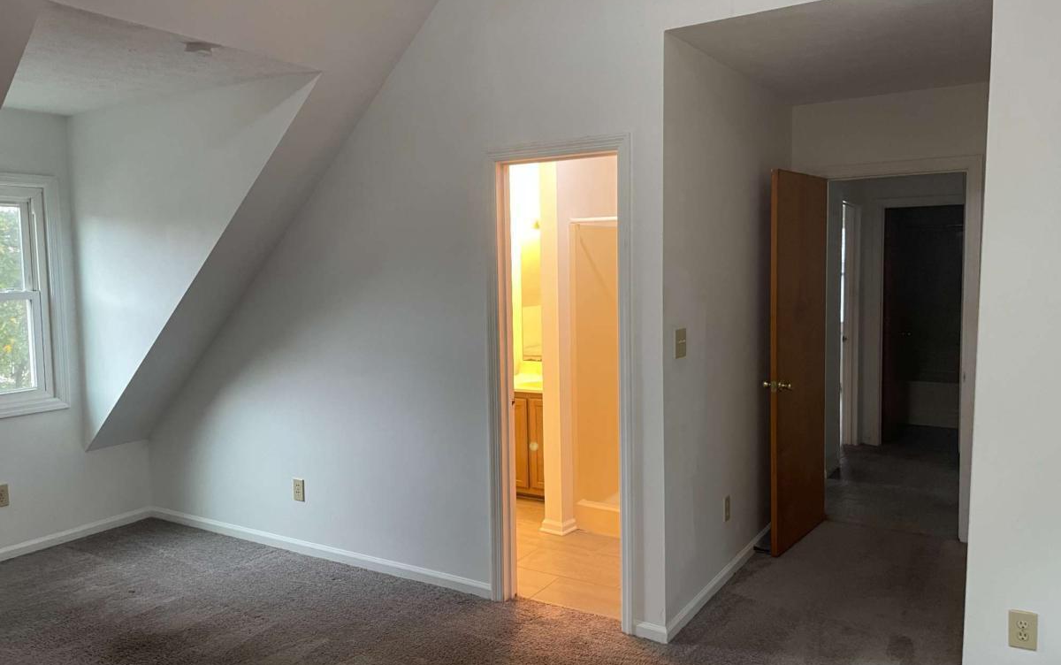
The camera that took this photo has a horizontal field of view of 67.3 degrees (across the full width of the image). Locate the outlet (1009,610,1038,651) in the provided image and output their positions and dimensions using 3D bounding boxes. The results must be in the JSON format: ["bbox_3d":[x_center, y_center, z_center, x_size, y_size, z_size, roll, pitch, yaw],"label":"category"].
[{"bbox_3d":[1.600,0.966,2.586,0.075,0.119,0.009,2,6,32],"label":"outlet"}]

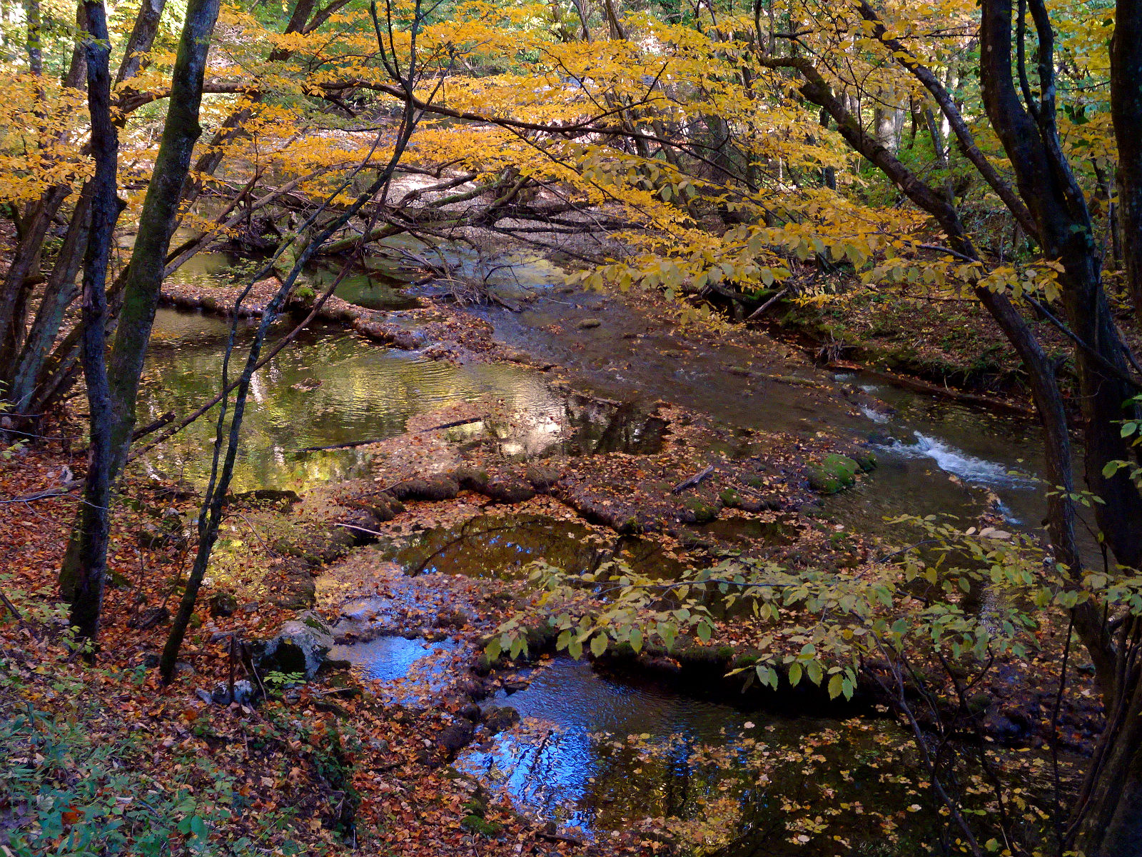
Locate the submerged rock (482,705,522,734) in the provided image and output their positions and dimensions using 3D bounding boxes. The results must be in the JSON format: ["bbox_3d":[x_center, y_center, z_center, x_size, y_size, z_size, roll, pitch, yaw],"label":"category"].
[{"bbox_3d":[-0.593,2.520,10.181,0.330,0.190,0.240,0,19,0],"label":"submerged rock"}]

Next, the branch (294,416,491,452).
[{"bbox_3d":[-2.145,0.050,14.914,2.577,0.090,0.200,-11,21,-29],"label":"branch"}]

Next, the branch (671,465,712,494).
[{"bbox_3d":[1.388,0.568,13.446,0.100,0.100,0.757,14,23,37],"label":"branch"}]

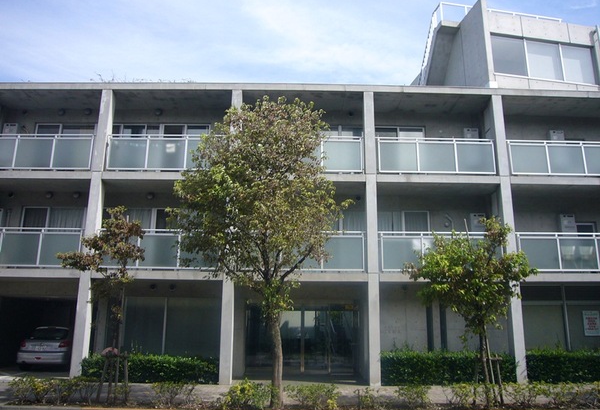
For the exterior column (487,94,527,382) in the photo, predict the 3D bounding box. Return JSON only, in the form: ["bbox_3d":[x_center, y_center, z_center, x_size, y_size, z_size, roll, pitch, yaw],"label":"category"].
[{"bbox_3d":[5.972,0.756,13.970,0.290,8.473,0.380,1,-14,-1],"label":"exterior column"}]

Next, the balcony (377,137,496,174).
[{"bbox_3d":[4.036,-1.442,14.344,3.580,1.100,0.070,1,-14,-1],"label":"balcony"}]

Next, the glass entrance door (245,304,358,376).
[{"bbox_3d":[0.060,4.466,16.157,3.767,2.192,0.100,1,-13,-1],"label":"glass entrance door"}]

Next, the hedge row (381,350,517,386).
[{"bbox_3d":[3.965,4.441,13.173,3.650,0.840,0.700,1,-14,-1],"label":"hedge row"}]

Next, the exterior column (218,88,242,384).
[{"bbox_3d":[-1.935,0.672,14.273,0.300,8.663,0.330,1,-13,-1],"label":"exterior column"}]

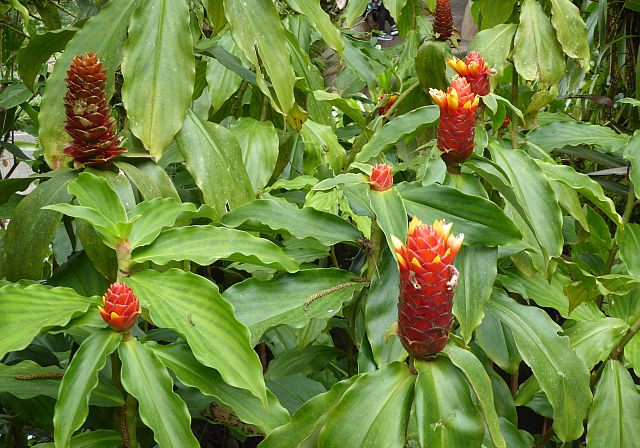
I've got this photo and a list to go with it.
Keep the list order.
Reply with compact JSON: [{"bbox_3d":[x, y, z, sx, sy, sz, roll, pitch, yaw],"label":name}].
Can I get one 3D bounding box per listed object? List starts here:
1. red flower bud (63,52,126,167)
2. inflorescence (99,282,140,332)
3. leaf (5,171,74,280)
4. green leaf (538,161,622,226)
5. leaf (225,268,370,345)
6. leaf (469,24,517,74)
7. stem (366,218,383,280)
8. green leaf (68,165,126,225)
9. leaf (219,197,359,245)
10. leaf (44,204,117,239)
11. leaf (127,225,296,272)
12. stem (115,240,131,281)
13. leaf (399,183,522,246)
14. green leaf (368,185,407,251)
[{"bbox_3d":[-0.293,-0.150,1.450,0.075,0.148,0.075,-6,15,2],"label":"red flower bud"},{"bbox_3d":[-0.237,0.099,1.310,0.046,0.053,0.046,0,15,0],"label":"inflorescence"},{"bbox_3d":[-0.406,0.009,1.600,0.070,0.178,0.050,8,-20,13],"label":"leaf"},{"bbox_3d":[0.432,-0.052,1.840,0.161,0.040,0.065,41,25,30],"label":"green leaf"},{"bbox_3d":[-0.038,0.125,1.660,0.220,0.040,0.095,-20,51,-33],"label":"leaf"},{"bbox_3d":[0.385,-0.385,2.460,0.085,0.030,0.169,17,57,29],"label":"leaf"},{"bbox_3d":[0.080,0.037,1.620,0.019,0.092,0.019,0,15,0],"label":"stem"},{"bbox_3d":[-0.257,-0.034,1.280,0.045,0.025,0.100,-31,53,-28],"label":"green leaf"},{"bbox_3d":[-0.043,-0.002,1.720,0.215,0.040,0.075,6,40,-11],"label":"leaf"},{"bbox_3d":[-0.308,-0.003,1.420,0.100,0.025,0.045,20,41,0],"label":"leaf"},{"bbox_3d":[-0.115,0.028,1.210,0.185,0.040,0.070,2,29,15],"label":"leaf"},{"bbox_3d":[-0.221,0.041,1.240,0.017,0.046,0.017,0,17,0],"label":"stem"},{"bbox_3d":[0.192,-0.016,1.550,0.192,0.038,0.072,22,41,31],"label":"leaf"},{"bbox_3d":[0.090,-0.006,1.430,0.050,0.025,0.115,-8,43,-6],"label":"green leaf"}]

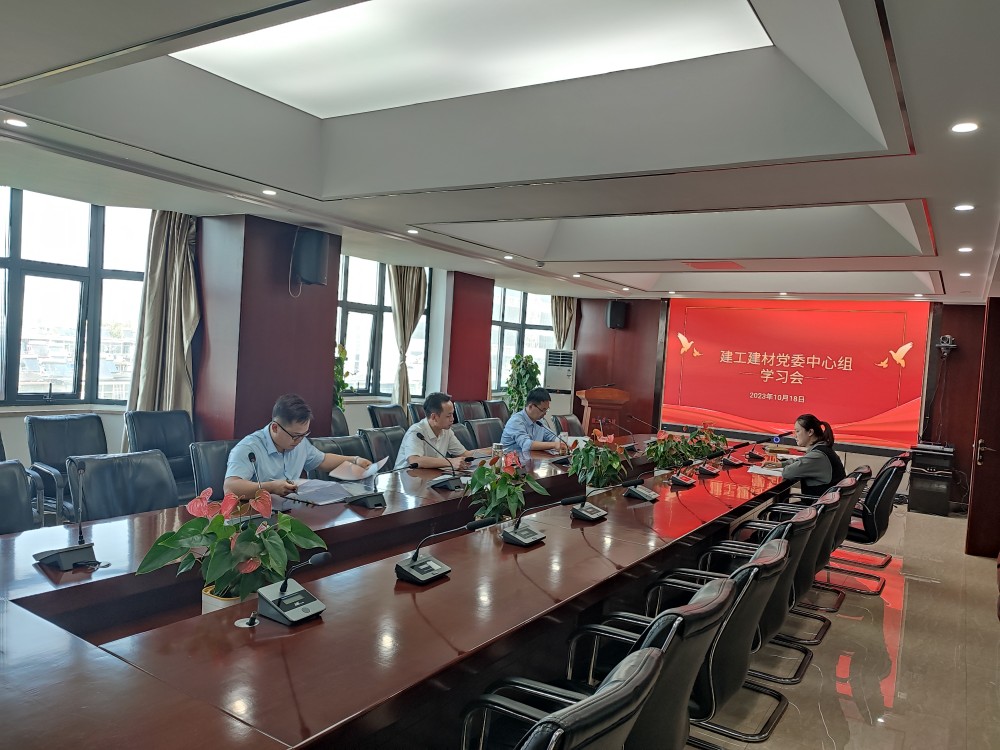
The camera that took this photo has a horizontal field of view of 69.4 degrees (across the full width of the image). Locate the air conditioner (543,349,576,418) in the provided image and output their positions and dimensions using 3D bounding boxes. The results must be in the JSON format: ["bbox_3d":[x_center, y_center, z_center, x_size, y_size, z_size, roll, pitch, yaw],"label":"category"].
[{"bbox_3d":[0.922,0.455,11.531,0.500,1.730,0.330,4,2,-5],"label":"air conditioner"}]

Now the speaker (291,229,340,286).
[{"bbox_3d":[-1.570,-0.977,6.030,0.260,0.430,0.280,4,2,0],"label":"speaker"}]

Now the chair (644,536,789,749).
[{"bbox_3d":[0.748,1.116,2.873,0.610,0.985,0.570,5,2,33],"label":"chair"}]

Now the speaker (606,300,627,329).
[{"bbox_3d":[1.786,-0.920,11.071,0.260,0.420,0.240,4,2,-9],"label":"speaker"}]

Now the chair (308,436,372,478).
[{"bbox_3d":[-0.977,0.913,4.845,0.580,0.930,0.550,5,2,37],"label":"chair"}]

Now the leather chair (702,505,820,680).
[{"bbox_3d":[1.140,1.121,3.501,0.610,0.985,0.570,5,2,33],"label":"leather chair"}]

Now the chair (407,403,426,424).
[{"bbox_3d":[-0.699,0.816,8.295,0.580,0.930,0.550,5,2,33],"label":"chair"}]

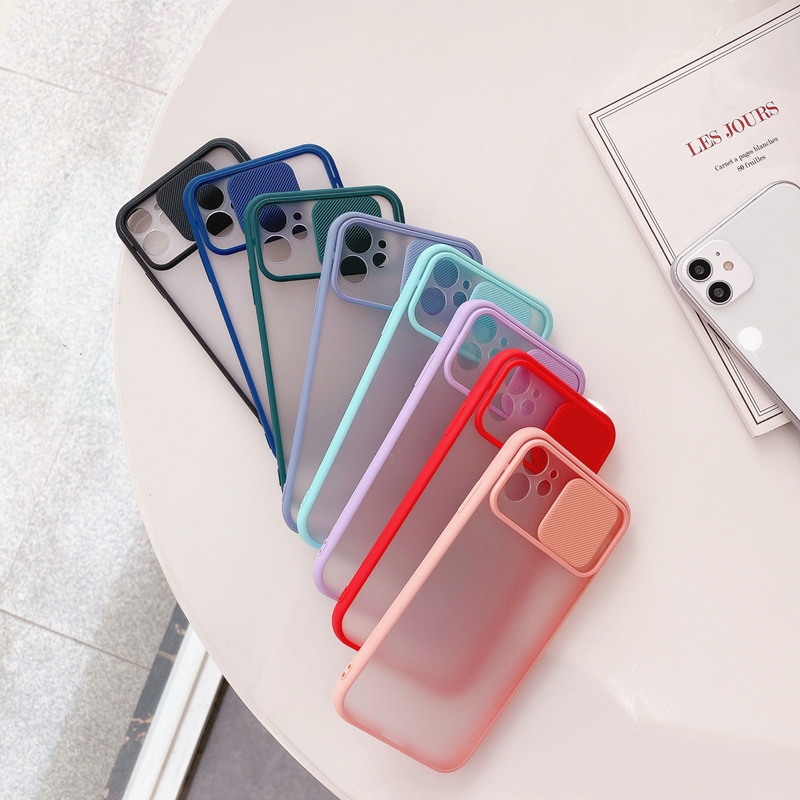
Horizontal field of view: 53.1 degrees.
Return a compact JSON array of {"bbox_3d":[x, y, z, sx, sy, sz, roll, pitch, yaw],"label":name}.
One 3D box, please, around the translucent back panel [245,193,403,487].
[{"bbox_3d":[-0.027,-0.027,0.392,0.080,0.012,0.155,-8,88,-14],"label":"translucent back panel"}]

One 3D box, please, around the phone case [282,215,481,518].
[{"bbox_3d":[-0.007,-0.009,0.387,0.080,0.012,0.155,10,86,-17],"label":"phone case"}]

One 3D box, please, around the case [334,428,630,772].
[{"bbox_3d":[0.041,0.093,0.368,0.080,0.012,0.155,38,84,-23],"label":"case"}]

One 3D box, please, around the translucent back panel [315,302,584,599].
[{"bbox_3d":[0.027,0.035,0.379,0.080,0.012,0.155,32,84,-22],"label":"translucent back panel"}]

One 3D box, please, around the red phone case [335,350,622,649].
[{"bbox_3d":[0.038,0.058,0.374,0.080,0.012,0.155,34,85,-22],"label":"red phone case"}]

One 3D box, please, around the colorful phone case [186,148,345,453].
[{"bbox_3d":[-0.048,-0.050,0.402,0.080,0.012,0.155,-20,85,-11],"label":"colorful phone case"}]

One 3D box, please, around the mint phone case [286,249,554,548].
[{"bbox_3d":[0.014,0.009,0.383,0.079,0.012,0.155,26,88,-20],"label":"mint phone case"}]

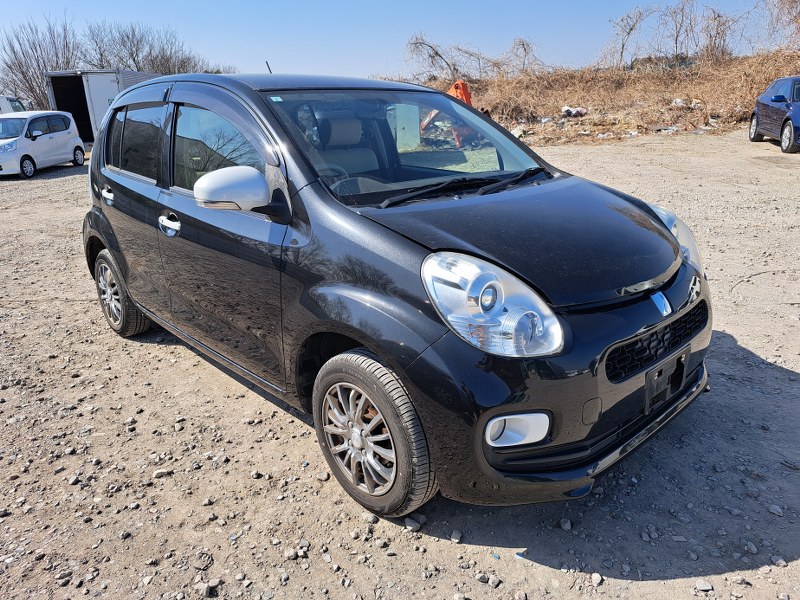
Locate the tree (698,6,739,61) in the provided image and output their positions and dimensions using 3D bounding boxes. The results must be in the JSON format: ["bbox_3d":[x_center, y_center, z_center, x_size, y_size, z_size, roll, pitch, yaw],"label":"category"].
[{"bbox_3d":[10.909,-9.128,19.000,1.600,2.000,1.500,8,20,27],"label":"tree"}]

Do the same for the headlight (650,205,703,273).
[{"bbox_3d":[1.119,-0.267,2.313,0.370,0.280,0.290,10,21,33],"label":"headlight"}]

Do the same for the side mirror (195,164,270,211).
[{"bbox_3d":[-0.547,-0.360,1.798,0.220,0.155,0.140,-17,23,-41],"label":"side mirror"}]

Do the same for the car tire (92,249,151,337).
[{"bbox_3d":[-1.772,-0.046,3.547,0.168,0.566,0.566,-17,23,-41],"label":"car tire"}]

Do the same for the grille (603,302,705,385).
[{"bbox_3d":[0.870,0.125,1.804,0.750,0.145,0.090,-17,23,-41],"label":"grille"}]

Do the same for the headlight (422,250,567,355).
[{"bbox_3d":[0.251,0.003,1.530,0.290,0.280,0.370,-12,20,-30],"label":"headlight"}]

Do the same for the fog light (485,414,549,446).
[{"bbox_3d":[0.321,0.355,1.505,0.200,0.105,0.080,-6,18,-13],"label":"fog light"}]

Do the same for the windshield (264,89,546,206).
[{"bbox_3d":[0.072,-0.699,2.405,1.270,0.120,0.910,-17,56,-41],"label":"windshield"}]

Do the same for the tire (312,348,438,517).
[{"bbox_3d":[-0.083,0.437,1.855,0.168,0.566,0.566,-17,23,-41],"label":"tire"}]

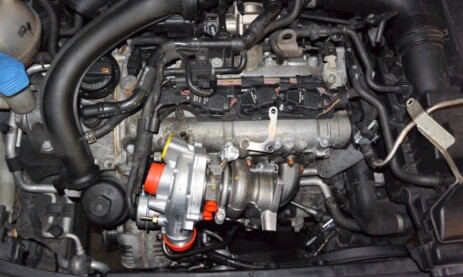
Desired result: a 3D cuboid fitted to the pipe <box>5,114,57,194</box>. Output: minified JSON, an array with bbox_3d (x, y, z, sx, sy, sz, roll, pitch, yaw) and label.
[{"bbox_3d":[-0.388,0.030,0.681,0.108,0.070,0.145,0,60,0],"label":"pipe"}]

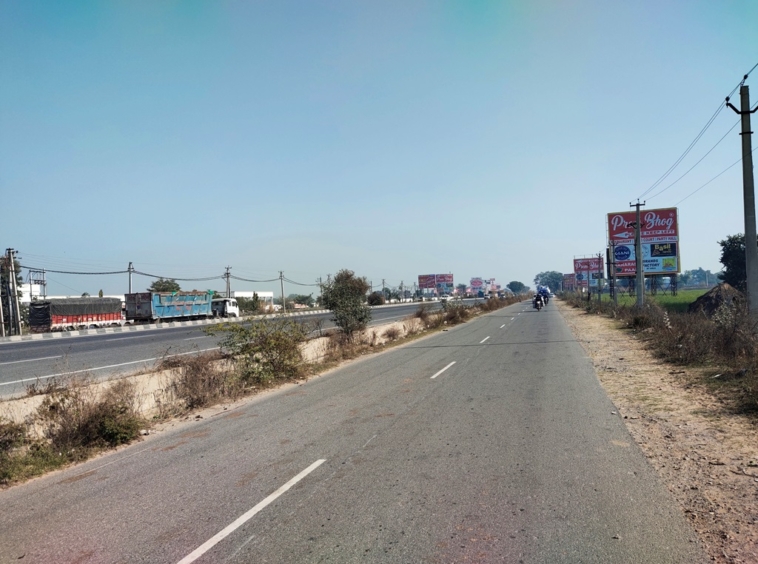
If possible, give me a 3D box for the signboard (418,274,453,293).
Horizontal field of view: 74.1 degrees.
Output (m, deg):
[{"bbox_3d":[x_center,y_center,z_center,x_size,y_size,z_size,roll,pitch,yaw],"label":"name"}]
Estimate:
[{"bbox_3d":[28.753,0.853,252.000,17.400,9.000,0.600,-2,-2,19],"label":"signboard"}]

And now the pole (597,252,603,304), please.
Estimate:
[{"bbox_3d":[34.801,-0.480,78.876,1.050,8.330,0.350,-2,-2,19],"label":"pole"}]

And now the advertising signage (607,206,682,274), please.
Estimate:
[{"bbox_3d":[36.382,-5.482,69.000,8.150,8.700,0.500,-2,-2,19],"label":"advertising signage"}]

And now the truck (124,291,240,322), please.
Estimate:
[{"bbox_3d":[-15.620,2.489,41.062,2.500,3.200,10.400,-3,-2,19],"label":"truck"}]

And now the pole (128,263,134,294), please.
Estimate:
[{"bbox_3d":[-22.494,1.319,45.760,0.500,6.210,0.350,-3,-2,19],"label":"pole"}]

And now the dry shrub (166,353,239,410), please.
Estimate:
[{"bbox_3d":[-3.376,1.889,9.580,0.850,1.020,1.500,-2,-2,19],"label":"dry shrub"}]

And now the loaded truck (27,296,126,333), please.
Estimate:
[{"bbox_3d":[-25.774,3.237,44.284,2.450,3.150,8.600,-3,-2,19],"label":"loaded truck"}]

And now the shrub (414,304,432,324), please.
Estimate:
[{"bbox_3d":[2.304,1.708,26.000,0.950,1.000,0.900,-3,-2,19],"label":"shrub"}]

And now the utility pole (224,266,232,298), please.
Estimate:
[{"bbox_3d":[-21.774,1.540,72.890,1.200,7.450,0.400,-2,-2,19],"label":"utility pole"}]

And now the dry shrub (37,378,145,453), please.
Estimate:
[{"bbox_3d":[-4.126,1.869,7.198,0.850,0.970,1.400,-2,-2,19],"label":"dry shrub"}]

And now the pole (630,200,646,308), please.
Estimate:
[{"bbox_3d":[18.459,-1.562,35.375,1.080,8.410,0.320,-2,-2,19],"label":"pole"}]

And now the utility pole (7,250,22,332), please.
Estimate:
[{"bbox_3d":[-25.899,0.936,35.760,0.900,6.600,0.550,-3,-2,19],"label":"utility pole"}]

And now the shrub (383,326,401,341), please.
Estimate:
[{"bbox_3d":[0.518,2.133,20.800,0.750,0.580,0.700,-2,-2,0],"label":"shrub"}]

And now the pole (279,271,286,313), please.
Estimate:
[{"bbox_3d":[-13.676,1.668,71.755,0.900,6.490,0.450,-3,-2,19],"label":"pole"}]

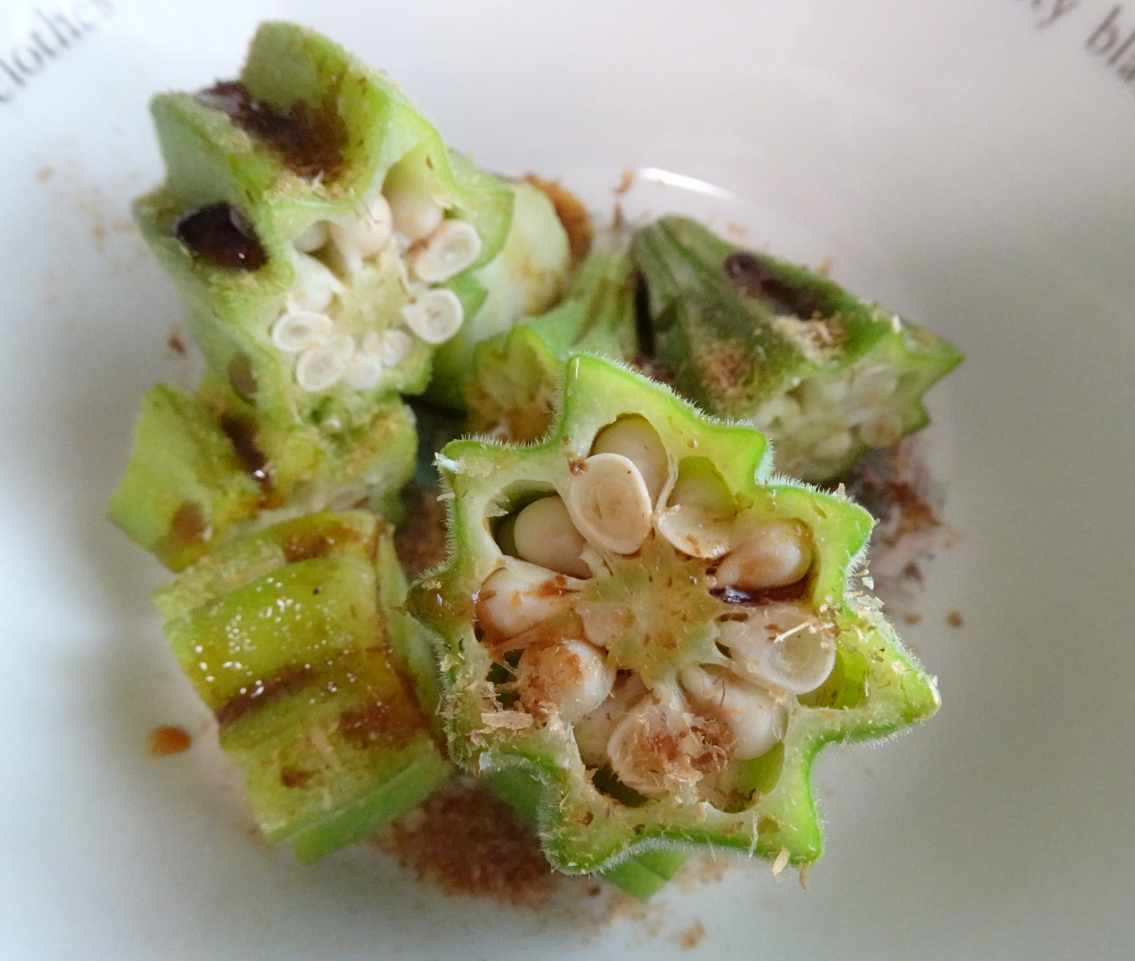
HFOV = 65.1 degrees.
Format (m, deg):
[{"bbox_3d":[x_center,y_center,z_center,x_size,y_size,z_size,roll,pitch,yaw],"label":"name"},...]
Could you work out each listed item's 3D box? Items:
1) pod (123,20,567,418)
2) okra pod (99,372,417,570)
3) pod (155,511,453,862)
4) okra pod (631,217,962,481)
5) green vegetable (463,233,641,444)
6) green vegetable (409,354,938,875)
[{"bbox_3d":[-0.024,-0.026,0.091,0.030,0.029,0.026,-47,56,-6],"label":"pod"},{"bbox_3d":[-0.032,-0.001,0.092,0.028,0.023,0.017,-31,58,-4],"label":"okra pod"},{"bbox_3d":[-0.025,0.020,0.085,0.020,0.025,0.027,-22,82,-10],"label":"pod"},{"bbox_3d":[0.022,-0.017,0.103,0.023,0.022,0.031,-39,53,-5],"label":"okra pod"},{"bbox_3d":[-0.002,-0.016,0.100,0.015,0.014,0.022,28,52,4],"label":"green vegetable"},{"bbox_3d":[0.007,0.009,0.063,0.031,0.021,0.031,0,84,3],"label":"green vegetable"}]

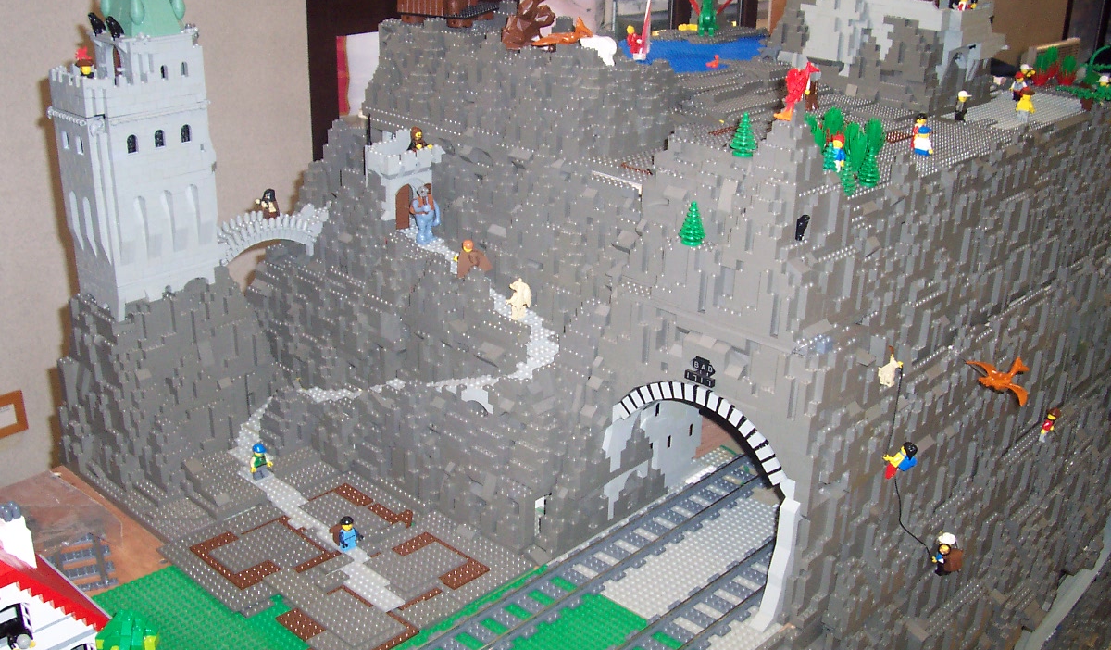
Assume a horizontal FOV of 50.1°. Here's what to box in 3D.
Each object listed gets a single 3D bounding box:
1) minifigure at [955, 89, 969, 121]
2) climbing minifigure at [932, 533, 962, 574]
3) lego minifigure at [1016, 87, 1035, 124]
[{"bbox_3d":[0.510,-0.277,1.488,0.016,0.042,0.024,19,29,36],"label":"minifigure"},{"bbox_3d":[0.392,0.228,1.190,0.030,0.041,0.025,6,23,11],"label":"climbing minifigure"},{"bbox_3d":[0.594,-0.277,1.500,0.025,0.044,0.014,23,31,39],"label":"lego minifigure"}]

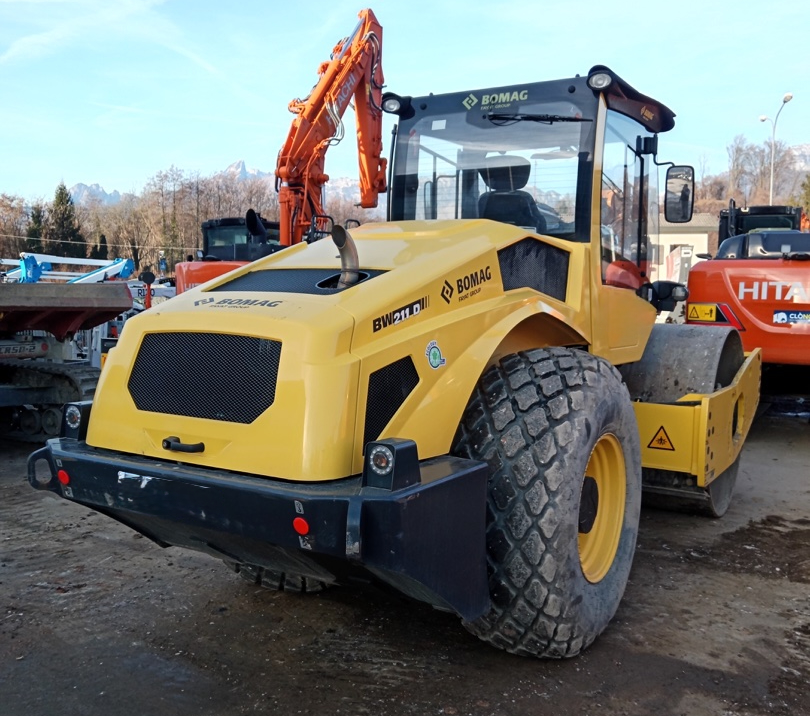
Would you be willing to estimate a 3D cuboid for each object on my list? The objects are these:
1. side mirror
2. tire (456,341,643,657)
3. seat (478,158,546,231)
[{"bbox_3d":[1.773,-1.060,5.440,0.175,0.360,0.080,2,12,18],"label":"side mirror"},{"bbox_3d":[0.732,0.669,4.245,0.590,1.460,1.530,4,5,32],"label":"tire"},{"bbox_3d":[0.756,-0.760,5.628,0.520,1.100,0.640,4,5,32],"label":"seat"}]

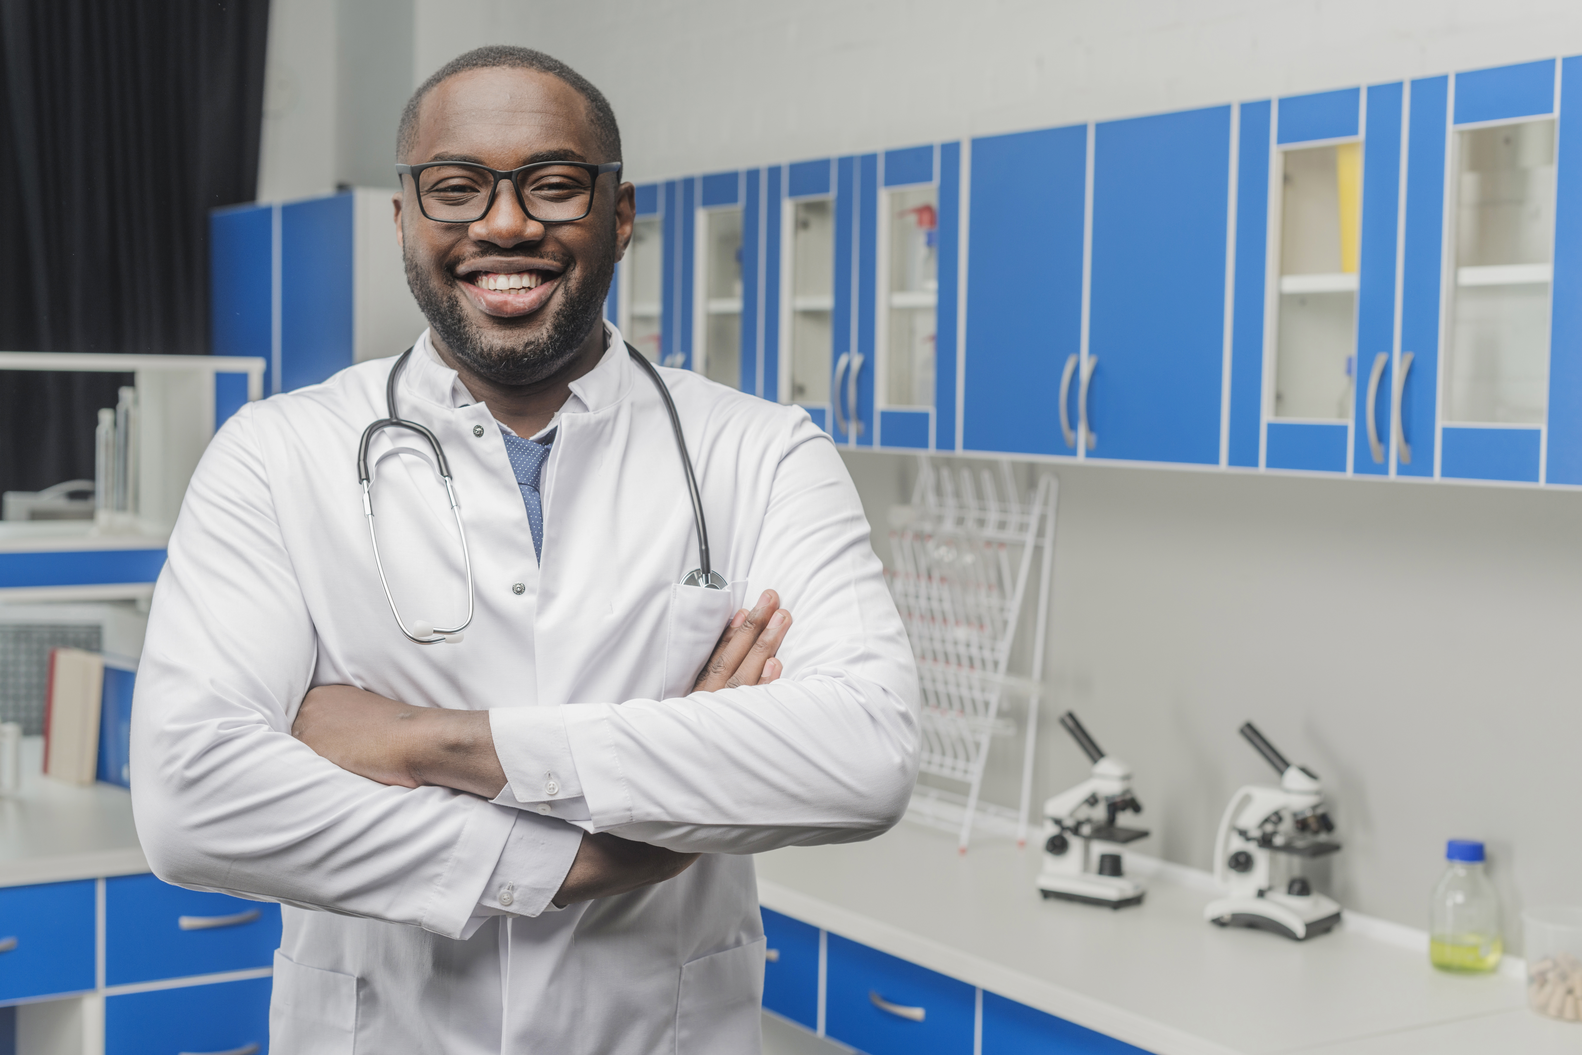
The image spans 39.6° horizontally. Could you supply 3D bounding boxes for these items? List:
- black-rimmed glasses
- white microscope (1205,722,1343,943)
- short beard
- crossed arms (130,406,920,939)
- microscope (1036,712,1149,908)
[{"bbox_3d":[-0.203,-0.241,1.589,0.158,0.045,0.140,-1,8,-5],"label":"black-rimmed glasses"},{"bbox_3d":[0.740,0.457,3.365,0.180,0.305,0.132,4,5,41],"label":"white microscope"},{"bbox_3d":[-0.201,-0.153,1.575,0.150,0.105,0.110,-1,8,-5],"label":"short beard"},{"bbox_3d":[-0.183,0.088,1.550,0.545,0.350,0.320,1,4,-6],"label":"crossed arms"},{"bbox_3d":[0.484,0.446,3.514,0.155,0.298,0.112,4,5,36],"label":"microscope"}]

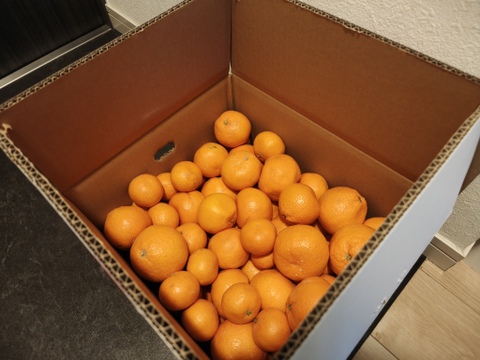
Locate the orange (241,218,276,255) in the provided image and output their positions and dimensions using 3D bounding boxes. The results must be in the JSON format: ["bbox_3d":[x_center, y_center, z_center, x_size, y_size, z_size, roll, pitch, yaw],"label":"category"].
[{"bbox_3d":[0.028,0.084,0.461,0.052,0.050,0.052,-4,57,0],"label":"orange"}]

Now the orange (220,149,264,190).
[{"bbox_3d":[0.004,-0.016,0.542,0.069,0.066,0.069,-4,57,0],"label":"orange"}]

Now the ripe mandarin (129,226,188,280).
[{"bbox_3d":[-0.113,0.104,0.453,0.081,0.077,0.081,0,58,3],"label":"ripe mandarin"}]

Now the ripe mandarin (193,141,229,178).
[{"bbox_3d":[-0.050,-0.035,0.569,0.062,0.060,0.062,-4,57,0],"label":"ripe mandarin"}]

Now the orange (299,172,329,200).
[{"bbox_3d":[0.121,0.013,0.520,0.048,0.046,0.048,-1,58,2],"label":"orange"}]

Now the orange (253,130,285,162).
[{"bbox_3d":[0.051,-0.057,0.550,0.054,0.051,0.054,-4,57,0],"label":"orange"}]

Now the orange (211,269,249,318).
[{"bbox_3d":[-0.009,0.158,0.449,0.060,0.058,0.060,-1,58,2],"label":"orange"}]

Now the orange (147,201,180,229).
[{"bbox_3d":[-0.125,0.063,0.527,0.051,0.051,0.051,0,58,3],"label":"orange"}]

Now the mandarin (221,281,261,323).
[{"bbox_3d":[0.003,0.155,0.403,0.049,0.047,0.049,-1,58,2],"label":"mandarin"}]

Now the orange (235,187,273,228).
[{"bbox_3d":[0.022,0.042,0.491,0.058,0.055,0.058,-1,58,2],"label":"orange"}]

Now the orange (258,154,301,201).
[{"bbox_3d":[0.065,-0.004,0.516,0.071,0.068,0.071,-1,58,2],"label":"orange"}]

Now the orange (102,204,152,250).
[{"bbox_3d":[-0.172,0.074,0.493,0.068,0.068,0.068,0,58,3],"label":"orange"}]

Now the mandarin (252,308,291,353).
[{"bbox_3d":[0.040,0.188,0.399,0.050,0.050,0.050,0,58,3],"label":"mandarin"}]

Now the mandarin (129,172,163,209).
[{"bbox_3d":[-0.150,0.018,0.510,0.053,0.051,0.053,-4,57,0],"label":"mandarin"}]

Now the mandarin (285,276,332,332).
[{"bbox_3d":[0.093,0.163,0.406,0.069,0.075,0.076,0,58,3],"label":"mandarin"}]

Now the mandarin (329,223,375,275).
[{"bbox_3d":[0.157,0.097,0.438,0.067,0.064,0.067,-4,57,0],"label":"mandarin"}]

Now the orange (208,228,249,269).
[{"bbox_3d":[-0.017,0.107,0.496,0.063,0.063,0.063,0,58,3],"label":"orange"}]

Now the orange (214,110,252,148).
[{"bbox_3d":[-0.012,-0.091,0.572,0.065,0.062,0.065,-1,58,2],"label":"orange"}]

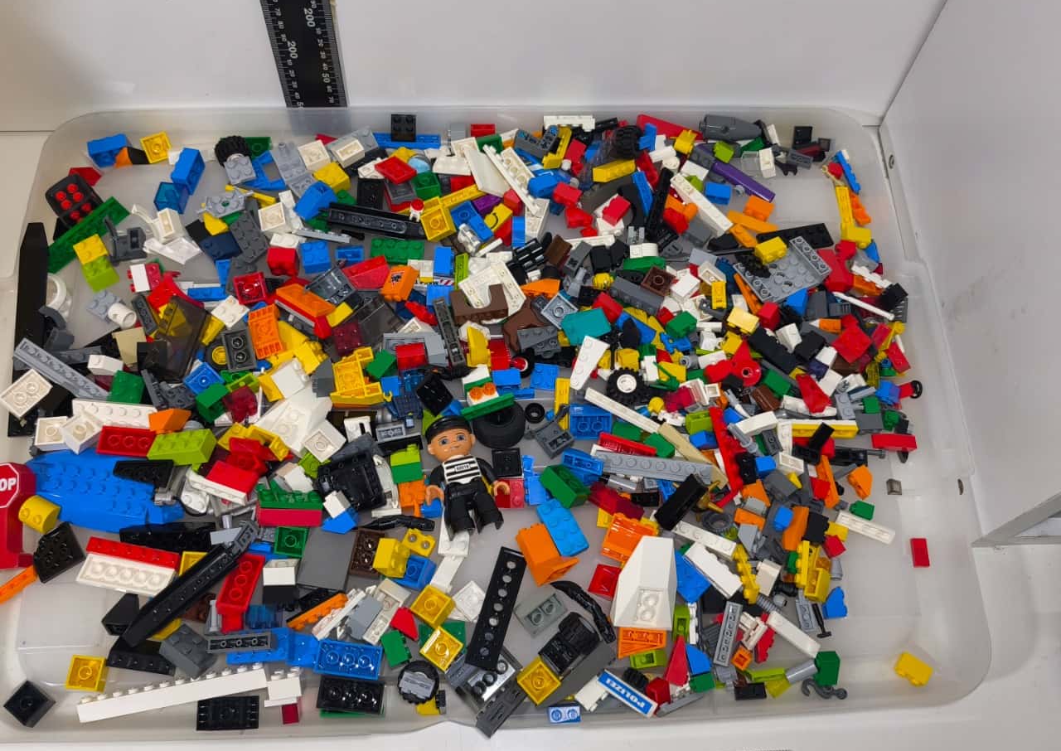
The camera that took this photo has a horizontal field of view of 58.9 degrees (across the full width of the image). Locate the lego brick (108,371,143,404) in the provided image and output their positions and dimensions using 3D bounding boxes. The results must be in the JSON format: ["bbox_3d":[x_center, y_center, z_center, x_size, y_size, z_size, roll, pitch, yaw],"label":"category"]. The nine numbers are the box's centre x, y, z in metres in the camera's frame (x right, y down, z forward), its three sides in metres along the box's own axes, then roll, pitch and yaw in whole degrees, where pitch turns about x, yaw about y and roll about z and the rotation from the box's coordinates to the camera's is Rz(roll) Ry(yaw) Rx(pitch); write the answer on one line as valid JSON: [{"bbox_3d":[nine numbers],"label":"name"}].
[{"bbox_3d":[-0.230,0.008,0.539,0.016,0.010,0.016,11,74,-3],"label":"lego brick"}]

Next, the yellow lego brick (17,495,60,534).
[{"bbox_3d":[-0.270,0.077,0.515,0.016,0.011,0.016,23,91,7],"label":"yellow lego brick"}]

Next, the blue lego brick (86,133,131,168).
[{"bbox_3d":[-0.277,-0.150,0.624,0.024,0.016,0.011,-14,72,-6],"label":"blue lego brick"}]

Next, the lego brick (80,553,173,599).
[{"bbox_3d":[-0.215,0.108,0.503,0.048,0.005,0.016,10,59,3],"label":"lego brick"}]

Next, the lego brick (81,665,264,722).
[{"bbox_3d":[-0.183,0.163,0.485,0.096,0.008,0.011,-10,87,-2],"label":"lego brick"}]

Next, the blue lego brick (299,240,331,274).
[{"bbox_3d":[-0.133,-0.074,0.581,0.016,0.011,0.016,-9,69,-10],"label":"blue lego brick"}]

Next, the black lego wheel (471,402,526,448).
[{"bbox_3d":[-0.018,0.027,0.534,0.030,0.015,0.030,1,55,-2],"label":"black lego wheel"}]

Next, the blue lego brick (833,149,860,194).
[{"bbox_3d":[0.216,-0.137,0.637,0.005,0.008,0.032,-24,66,22],"label":"blue lego brick"}]

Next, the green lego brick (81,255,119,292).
[{"bbox_3d":[-0.256,-0.062,0.557,0.016,0.011,0.016,-30,60,-16],"label":"green lego brick"}]

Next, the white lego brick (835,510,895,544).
[{"bbox_3d":[0.191,0.088,0.540,0.032,0.005,0.008,22,64,8],"label":"white lego brick"}]

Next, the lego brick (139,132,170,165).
[{"bbox_3d":[-0.249,-0.152,0.625,0.016,0.016,0.011,-26,28,-24],"label":"lego brick"}]

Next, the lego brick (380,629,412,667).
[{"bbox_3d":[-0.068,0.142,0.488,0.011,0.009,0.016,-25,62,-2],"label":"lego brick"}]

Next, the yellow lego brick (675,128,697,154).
[{"bbox_3d":[0.104,-0.156,0.627,0.011,0.008,0.016,23,40,8],"label":"yellow lego brick"}]

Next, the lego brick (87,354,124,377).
[{"bbox_3d":[-0.249,-0.006,0.550,0.016,0.011,0.008,1,68,-7],"label":"lego brick"}]

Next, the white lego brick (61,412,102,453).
[{"bbox_3d":[-0.256,0.033,0.535,0.016,0.011,0.016,40,40,3],"label":"white lego brick"}]

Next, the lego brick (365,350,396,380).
[{"bbox_3d":[-0.087,-0.006,0.545,0.011,0.010,0.016,36,71,9],"label":"lego brick"}]

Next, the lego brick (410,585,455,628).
[{"bbox_3d":[-0.051,0.122,0.495,0.016,0.011,0.016,27,62,22],"label":"lego brick"}]

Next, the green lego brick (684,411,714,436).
[{"bbox_3d":[0.100,0.028,0.549,0.016,0.011,0.008,-11,33,-7],"label":"green lego brick"}]

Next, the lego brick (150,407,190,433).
[{"bbox_3d":[-0.202,0.027,0.530,0.016,0.016,0.011,-10,82,15],"label":"lego brick"}]

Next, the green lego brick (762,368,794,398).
[{"bbox_3d":[0.142,0.005,0.550,0.016,0.009,0.011,34,68,-3],"label":"green lego brick"}]

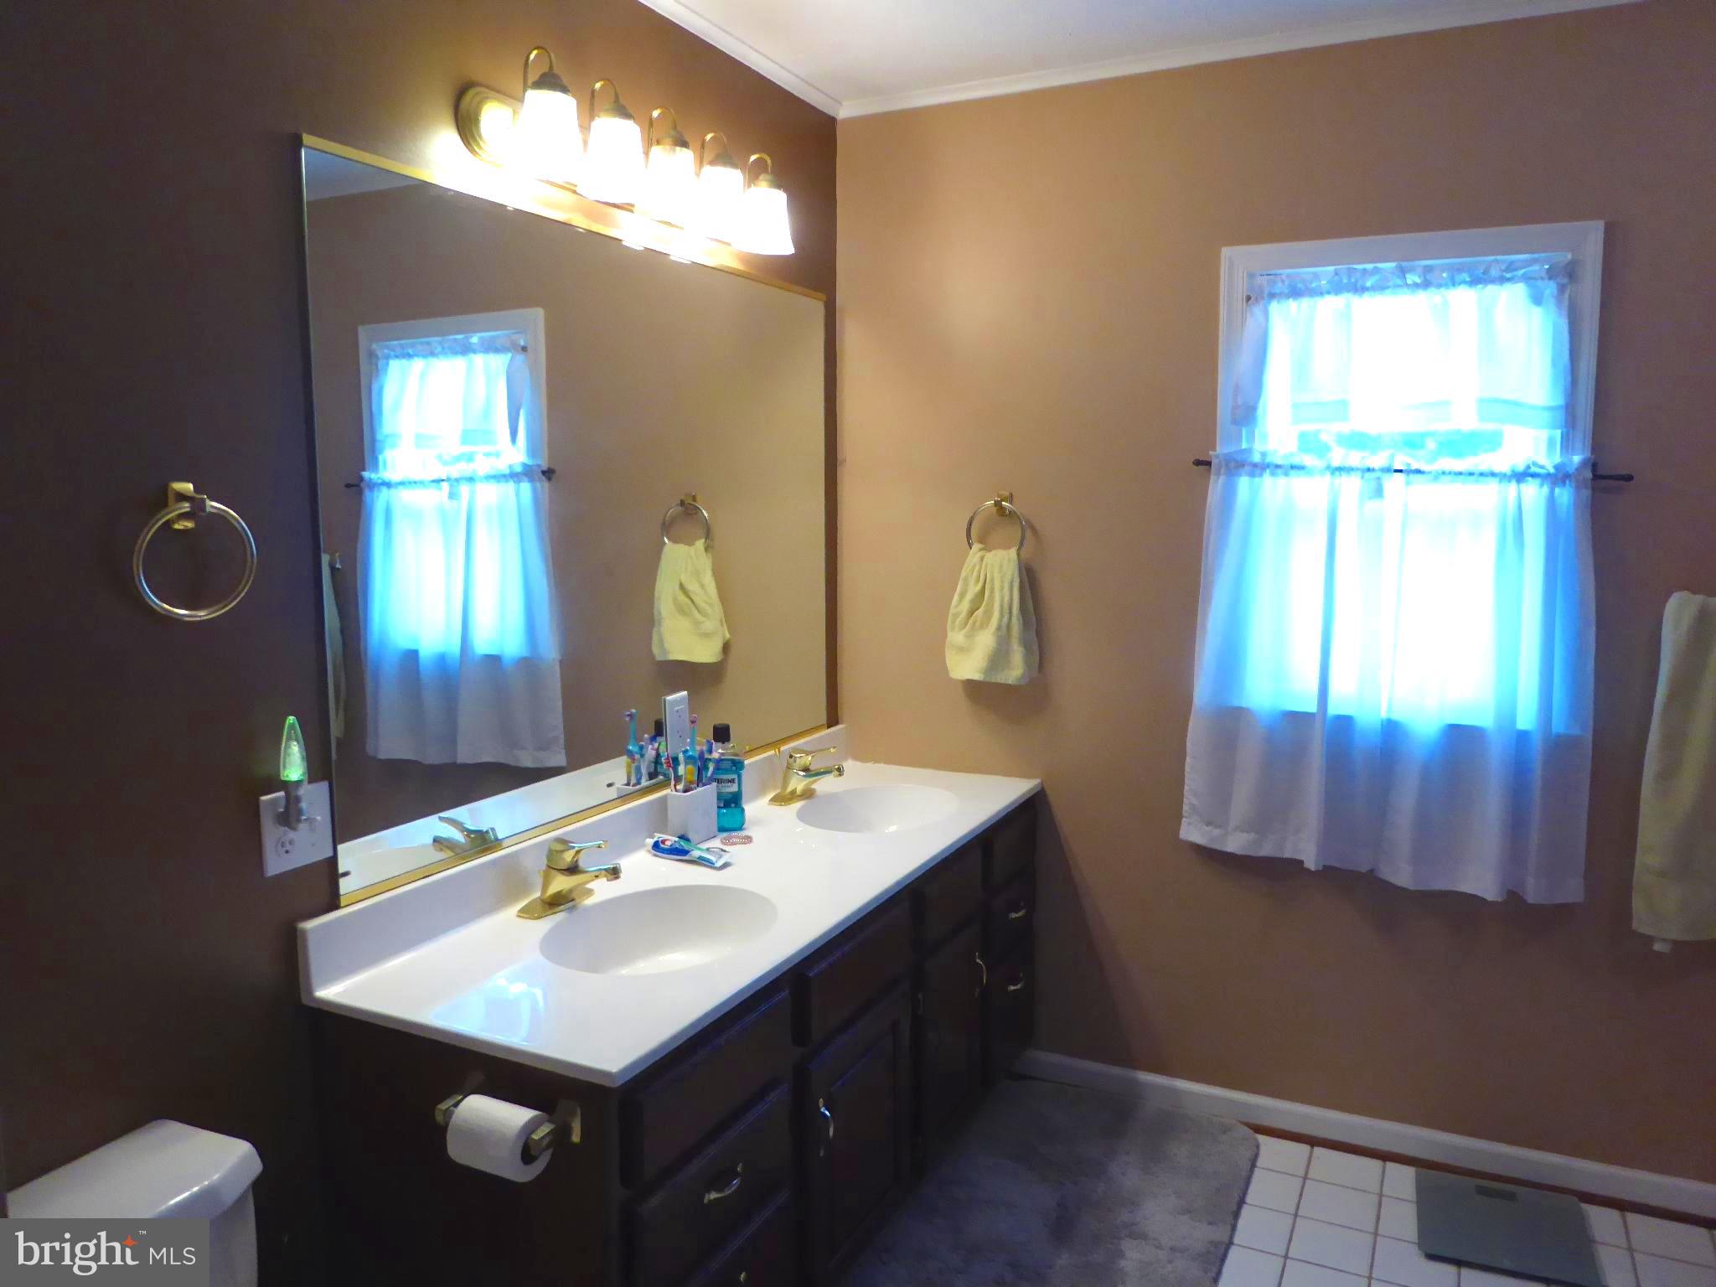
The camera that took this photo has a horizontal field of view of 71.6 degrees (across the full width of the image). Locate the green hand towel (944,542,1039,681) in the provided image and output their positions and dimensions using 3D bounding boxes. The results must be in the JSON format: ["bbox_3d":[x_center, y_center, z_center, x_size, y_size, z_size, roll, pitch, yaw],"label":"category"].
[{"bbox_3d":[0.324,-0.081,2.888,0.230,0.336,0.080,3,8,26],"label":"green hand towel"}]

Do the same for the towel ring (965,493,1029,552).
[{"bbox_3d":[0.340,-0.277,2.880,0.150,0.167,0.054,3,8,26],"label":"towel ring"}]

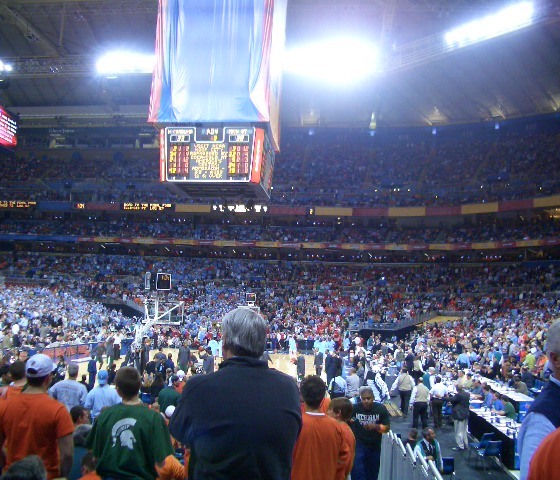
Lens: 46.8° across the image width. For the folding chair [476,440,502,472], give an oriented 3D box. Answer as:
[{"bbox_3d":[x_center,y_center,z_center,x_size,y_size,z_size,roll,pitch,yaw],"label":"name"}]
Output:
[{"bbox_3d":[5.156,5.263,15.956,0.460,0.780,0.520,2,-7,-8],"label":"folding chair"}]

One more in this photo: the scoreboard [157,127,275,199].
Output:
[{"bbox_3d":[-4.098,-4.945,43.880,6.750,3.650,6.750,1,-6,5],"label":"scoreboard"}]

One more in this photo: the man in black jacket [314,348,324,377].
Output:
[{"bbox_3d":[2.026,6.507,33.809,0.540,1.760,0.360,-4,-8,38],"label":"man in black jacket"}]

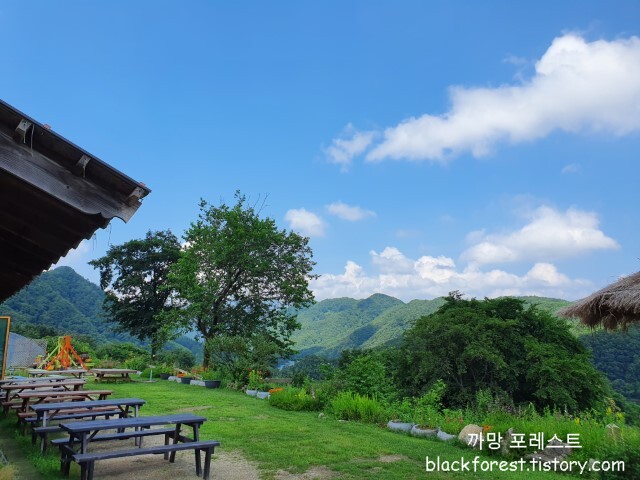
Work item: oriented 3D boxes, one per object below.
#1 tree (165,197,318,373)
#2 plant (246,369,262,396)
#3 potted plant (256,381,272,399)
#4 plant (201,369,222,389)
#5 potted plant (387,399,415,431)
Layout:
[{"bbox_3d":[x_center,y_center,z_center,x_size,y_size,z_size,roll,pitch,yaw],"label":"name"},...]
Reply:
[{"bbox_3d":[-4.274,2.091,26.172,8.029,9.684,7.628,2,-13,-9],"label":"tree"},{"bbox_3d":[-2.451,5.204,17.724,0.520,1.020,0.520,0,-13,0],"label":"plant"},{"bbox_3d":[-1.913,5.156,16.568,0.550,0.640,0.550,1,-13,0],"label":"potted plant"},{"bbox_3d":[-4.514,5.803,20.001,0.850,0.820,0.800,1,-13,0],"label":"plant"},{"bbox_3d":[1.740,3.754,10.466,0.570,0.720,0.570,0,-13,0],"label":"potted plant"}]

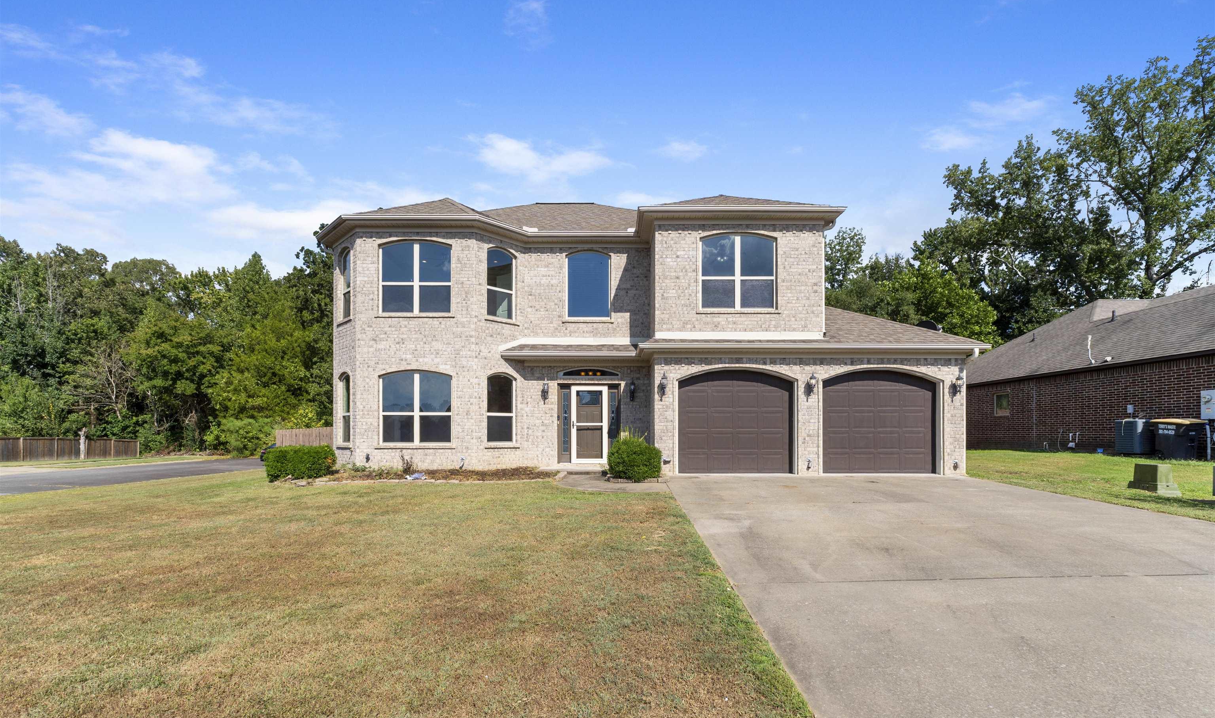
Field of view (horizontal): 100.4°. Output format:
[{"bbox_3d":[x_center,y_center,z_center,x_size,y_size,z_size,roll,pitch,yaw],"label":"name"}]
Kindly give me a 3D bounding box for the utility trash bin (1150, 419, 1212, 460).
[{"bbox_3d":[15.450,2.150,13.650,0.700,1.100,0.860,1,-5,-9],"label":"utility trash bin"}]

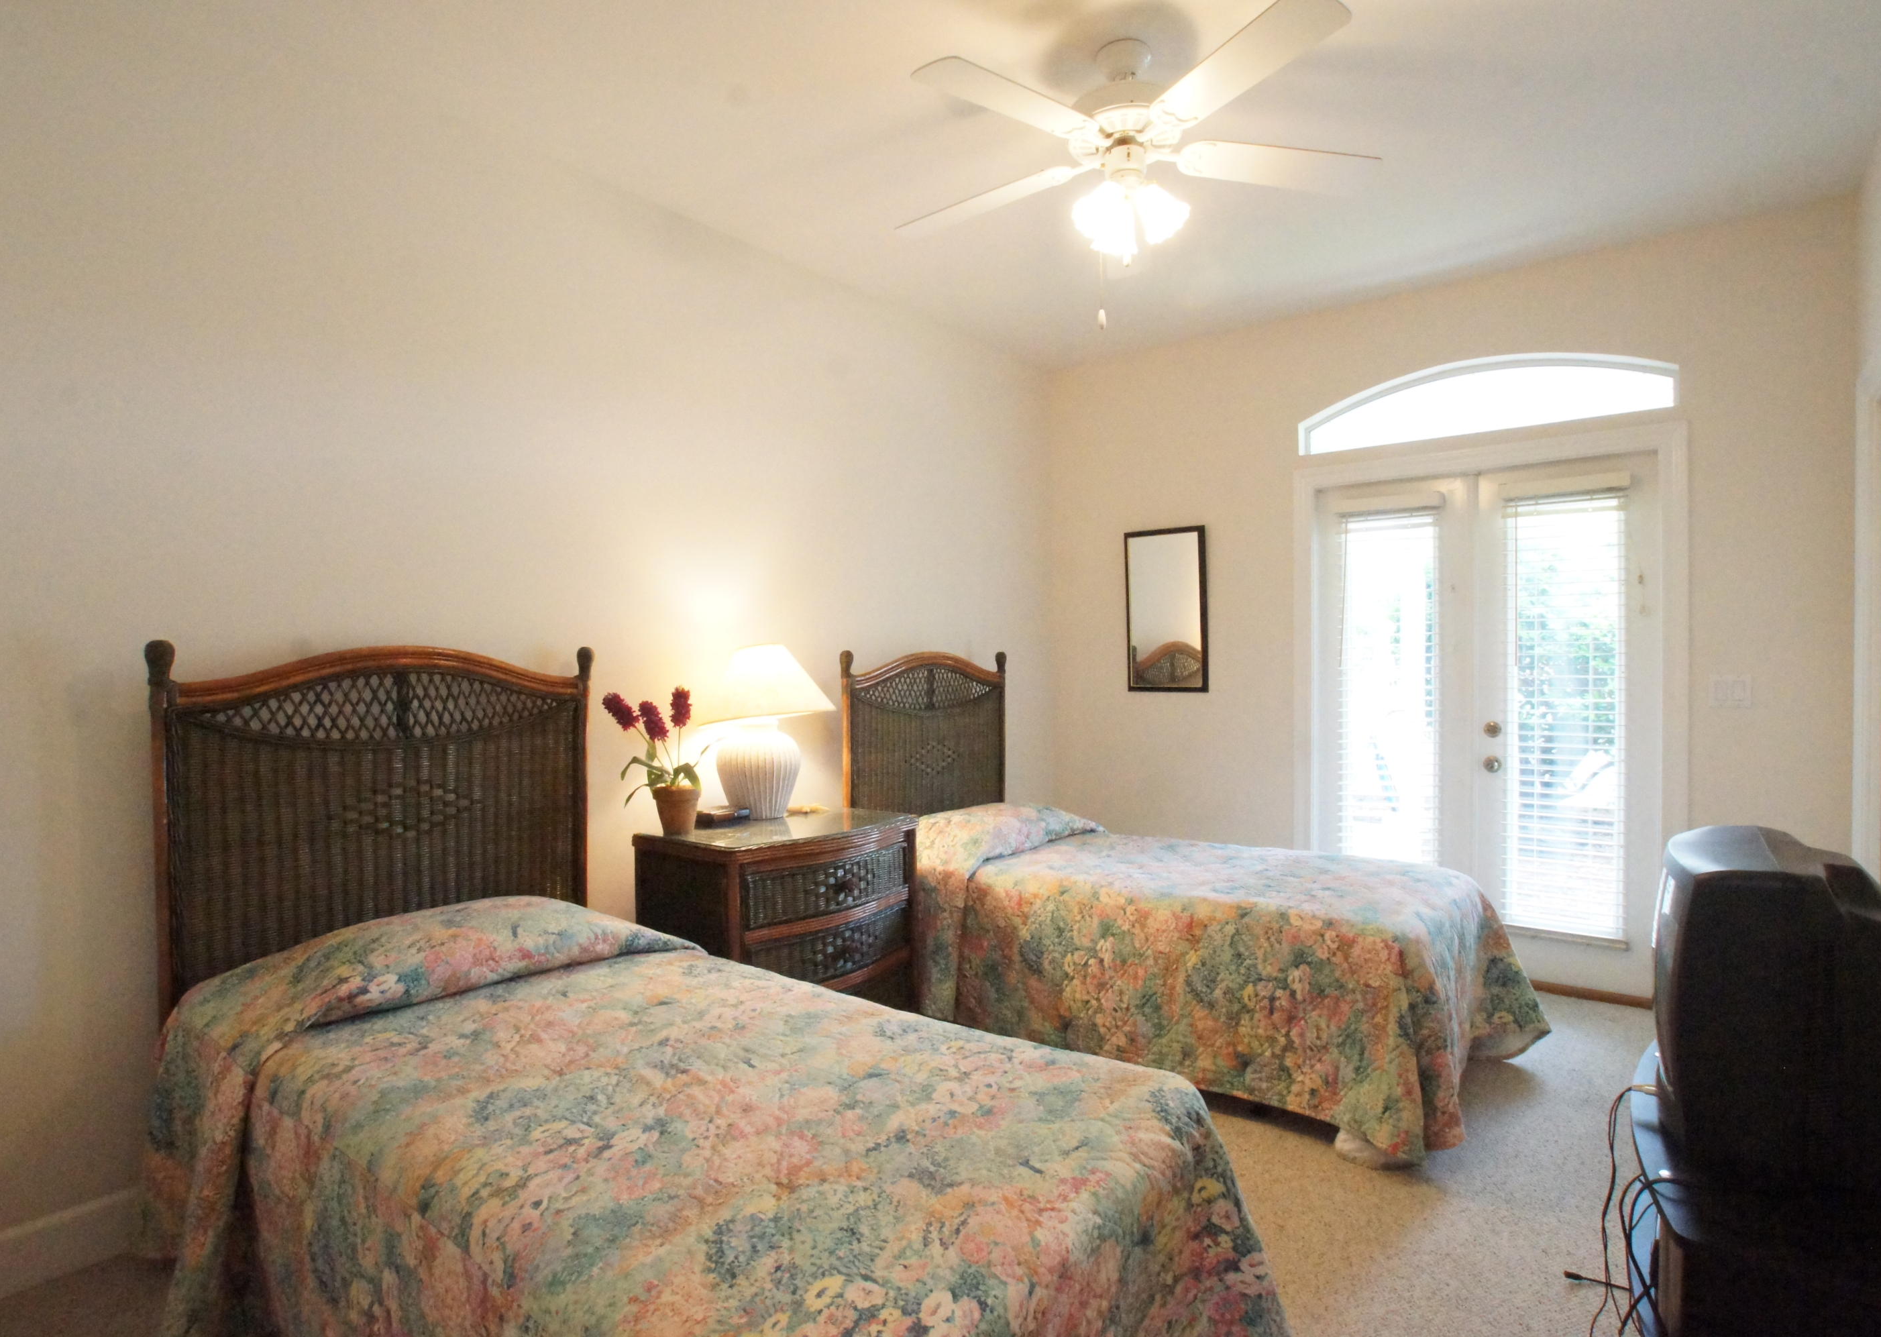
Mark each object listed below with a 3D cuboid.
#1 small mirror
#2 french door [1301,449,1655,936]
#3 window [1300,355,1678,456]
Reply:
[{"bbox_3d":[1.074,-0.276,4.270,0.401,0.777,0.030,0,1,36],"label":"small mirror"},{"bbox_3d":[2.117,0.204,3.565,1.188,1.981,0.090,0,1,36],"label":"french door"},{"bbox_3d":[2.106,-1.070,3.556,1.278,0.289,0.090,0,1,36],"label":"window"}]

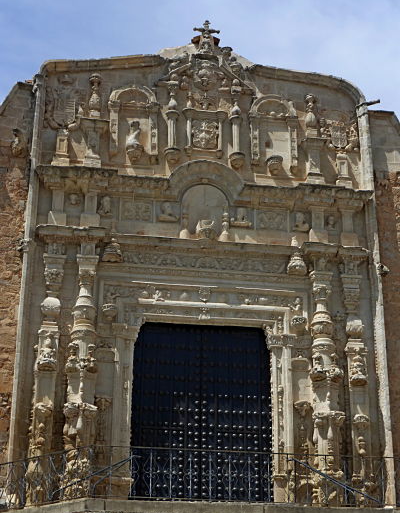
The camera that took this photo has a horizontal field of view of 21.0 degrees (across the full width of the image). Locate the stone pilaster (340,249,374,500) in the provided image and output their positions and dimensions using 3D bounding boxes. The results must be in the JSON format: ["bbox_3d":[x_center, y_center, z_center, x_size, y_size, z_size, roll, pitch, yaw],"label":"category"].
[{"bbox_3d":[3.488,2.634,23.966,0.450,6.000,0.380,4,-25,-8],"label":"stone pilaster"}]

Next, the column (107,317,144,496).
[{"bbox_3d":[-1.598,3.359,23.058,0.540,4.050,0.420,4,-25,-8],"label":"column"}]

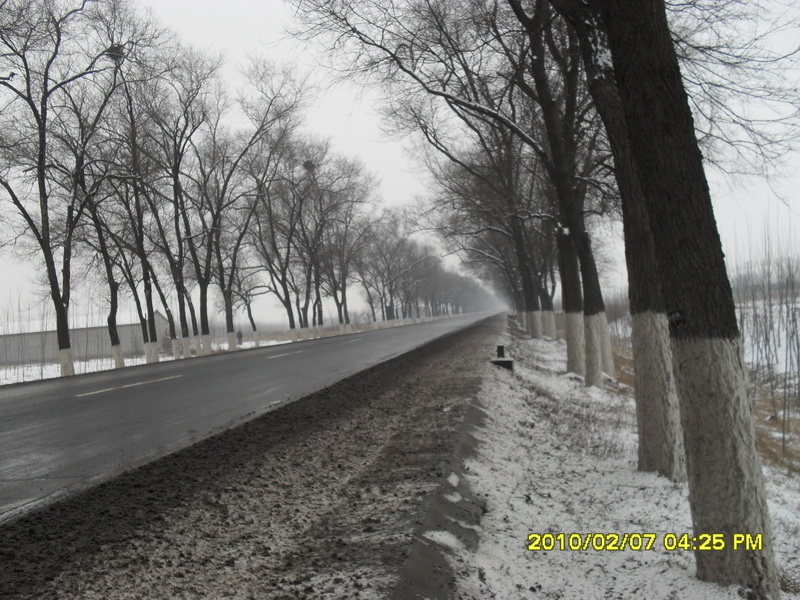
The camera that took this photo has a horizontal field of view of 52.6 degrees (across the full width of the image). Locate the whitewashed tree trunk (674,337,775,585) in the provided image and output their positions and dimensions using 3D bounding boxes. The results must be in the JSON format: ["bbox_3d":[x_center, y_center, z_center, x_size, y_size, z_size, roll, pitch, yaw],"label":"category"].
[{"bbox_3d":[1.853,0.890,4.661,0.441,1.367,0.441,-7,-2,21],"label":"whitewashed tree trunk"}]

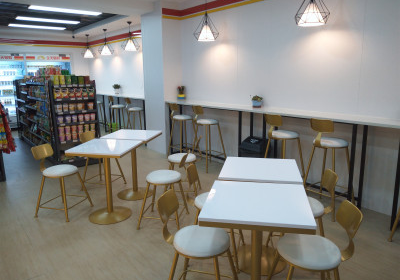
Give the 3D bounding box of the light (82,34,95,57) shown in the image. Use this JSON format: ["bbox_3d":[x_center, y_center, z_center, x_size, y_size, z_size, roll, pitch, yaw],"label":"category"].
[{"bbox_3d":[-2.980,-2.479,7.986,0.365,0.599,0.365,-12,16,-41],"label":"light"}]

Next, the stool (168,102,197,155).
[{"bbox_3d":[-0.290,-0.151,5.156,0.460,0.985,0.450,-10,15,-37],"label":"stool"}]

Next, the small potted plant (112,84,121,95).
[{"bbox_3d":[-1.981,-1.204,7.162,0.170,0.225,0.175,-11,16,-39],"label":"small potted plant"}]

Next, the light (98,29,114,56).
[{"bbox_3d":[-2.255,-2.331,7.192,0.365,0.604,0.365,-12,16,-41],"label":"light"}]

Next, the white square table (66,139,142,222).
[{"bbox_3d":[-0.933,0.446,3.115,0.555,0.773,0.555,1,12,12],"label":"white square table"}]

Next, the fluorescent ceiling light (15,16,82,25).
[{"bbox_3d":[-3.244,-2.584,6.473,1.200,0.060,0.290,-11,15,-37],"label":"fluorescent ceiling light"}]

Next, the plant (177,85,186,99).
[{"bbox_3d":[-0.324,-0.825,5.261,0.120,0.240,0.135,-11,16,-39],"label":"plant"}]

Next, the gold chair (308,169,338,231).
[{"bbox_3d":[0.797,0.598,2.338,0.460,0.740,0.400,2,12,13],"label":"gold chair"}]

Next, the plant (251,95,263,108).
[{"bbox_3d":[0.755,-0.501,3.954,0.145,0.170,0.135,-1,12,0],"label":"plant"}]

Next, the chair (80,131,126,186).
[{"bbox_3d":[-1.261,0.261,3.863,0.460,0.740,0.420,3,13,18],"label":"chair"}]

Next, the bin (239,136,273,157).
[{"bbox_3d":[0.771,0.276,4.068,0.300,0.580,0.360,-11,16,-39],"label":"bin"}]

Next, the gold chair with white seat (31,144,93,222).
[{"bbox_3d":[-1.459,0.415,3.155,0.460,0.740,0.420,3,13,17],"label":"gold chair with white seat"}]

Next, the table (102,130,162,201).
[{"bbox_3d":[-0.775,0.309,3.588,0.550,0.750,0.540,2,12,11],"label":"table"}]

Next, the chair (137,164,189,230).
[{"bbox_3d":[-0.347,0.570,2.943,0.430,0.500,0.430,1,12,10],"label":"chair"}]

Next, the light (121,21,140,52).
[{"bbox_3d":[-1.383,-2.036,5.964,0.345,0.550,0.345,-11,16,-39],"label":"light"}]

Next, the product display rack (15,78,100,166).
[{"bbox_3d":[-2.982,-0.493,6.152,0.740,1.420,3.270,-12,16,-41],"label":"product display rack"}]

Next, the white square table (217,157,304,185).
[{"bbox_3d":[0.459,0.587,2.330,0.555,0.773,0.555,1,12,12],"label":"white square table"}]

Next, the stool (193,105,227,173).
[{"bbox_3d":[0.105,-0.049,4.698,0.460,1.030,0.400,-11,16,-39],"label":"stool"}]

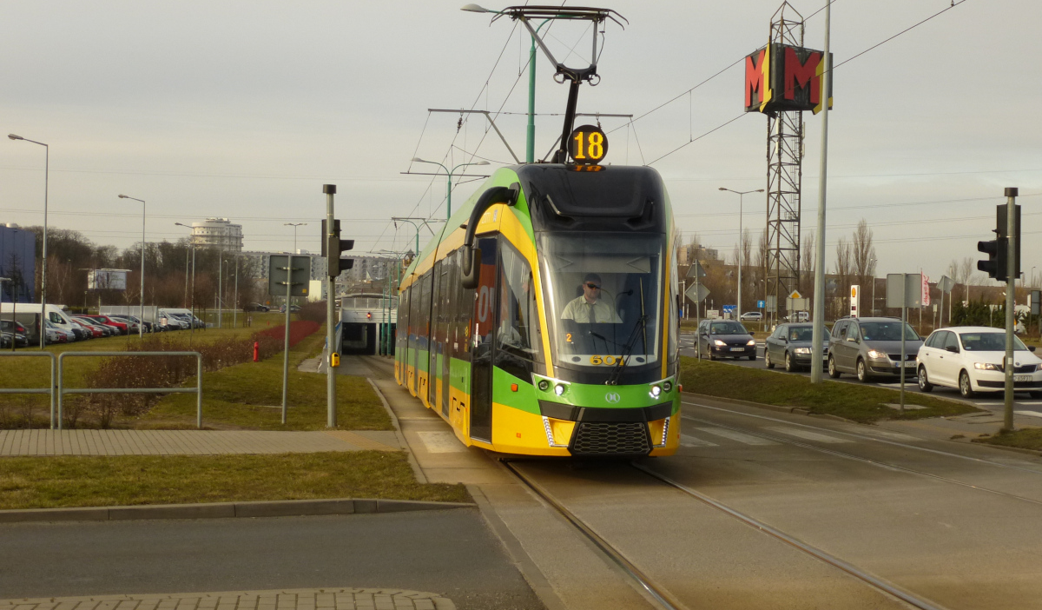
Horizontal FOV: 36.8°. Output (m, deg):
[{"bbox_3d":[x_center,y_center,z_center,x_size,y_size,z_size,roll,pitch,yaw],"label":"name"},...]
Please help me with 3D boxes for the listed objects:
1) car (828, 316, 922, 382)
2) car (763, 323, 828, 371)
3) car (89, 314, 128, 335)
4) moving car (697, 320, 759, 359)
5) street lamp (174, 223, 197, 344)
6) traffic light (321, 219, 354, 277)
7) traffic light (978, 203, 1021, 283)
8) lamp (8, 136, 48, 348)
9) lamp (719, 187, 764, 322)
[{"bbox_3d":[9.360,1.160,40.900,1.800,1.640,4.400,1,0,-5],"label":"car"},{"bbox_3d":[8.668,1.270,47.804,1.770,1.460,4.750,1,0,-4],"label":"car"},{"bbox_3d":[-31.091,1.550,115.005,4.250,1.650,1.780,1,0,1],"label":"car"},{"bbox_3d":[7.608,1.300,58.104,1.720,1.460,4.400,1,0,-4],"label":"moving car"},{"bbox_3d":[-31.790,-2.560,148.000,1.900,10.300,0.350,1,0,-6],"label":"street lamp"},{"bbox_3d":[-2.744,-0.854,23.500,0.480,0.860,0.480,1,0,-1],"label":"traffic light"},{"bbox_3d":[7.098,-0.914,23.200,0.620,1.140,0.500,1,0,-2],"label":"traffic light"},{"bbox_3d":[-23.463,-3.038,74.500,1.950,10.200,0.320,1,0,-4],"label":"lamp"},{"bbox_3d":[16.030,-3.070,114.000,3.200,10.900,0.350,1,0,-4],"label":"lamp"}]

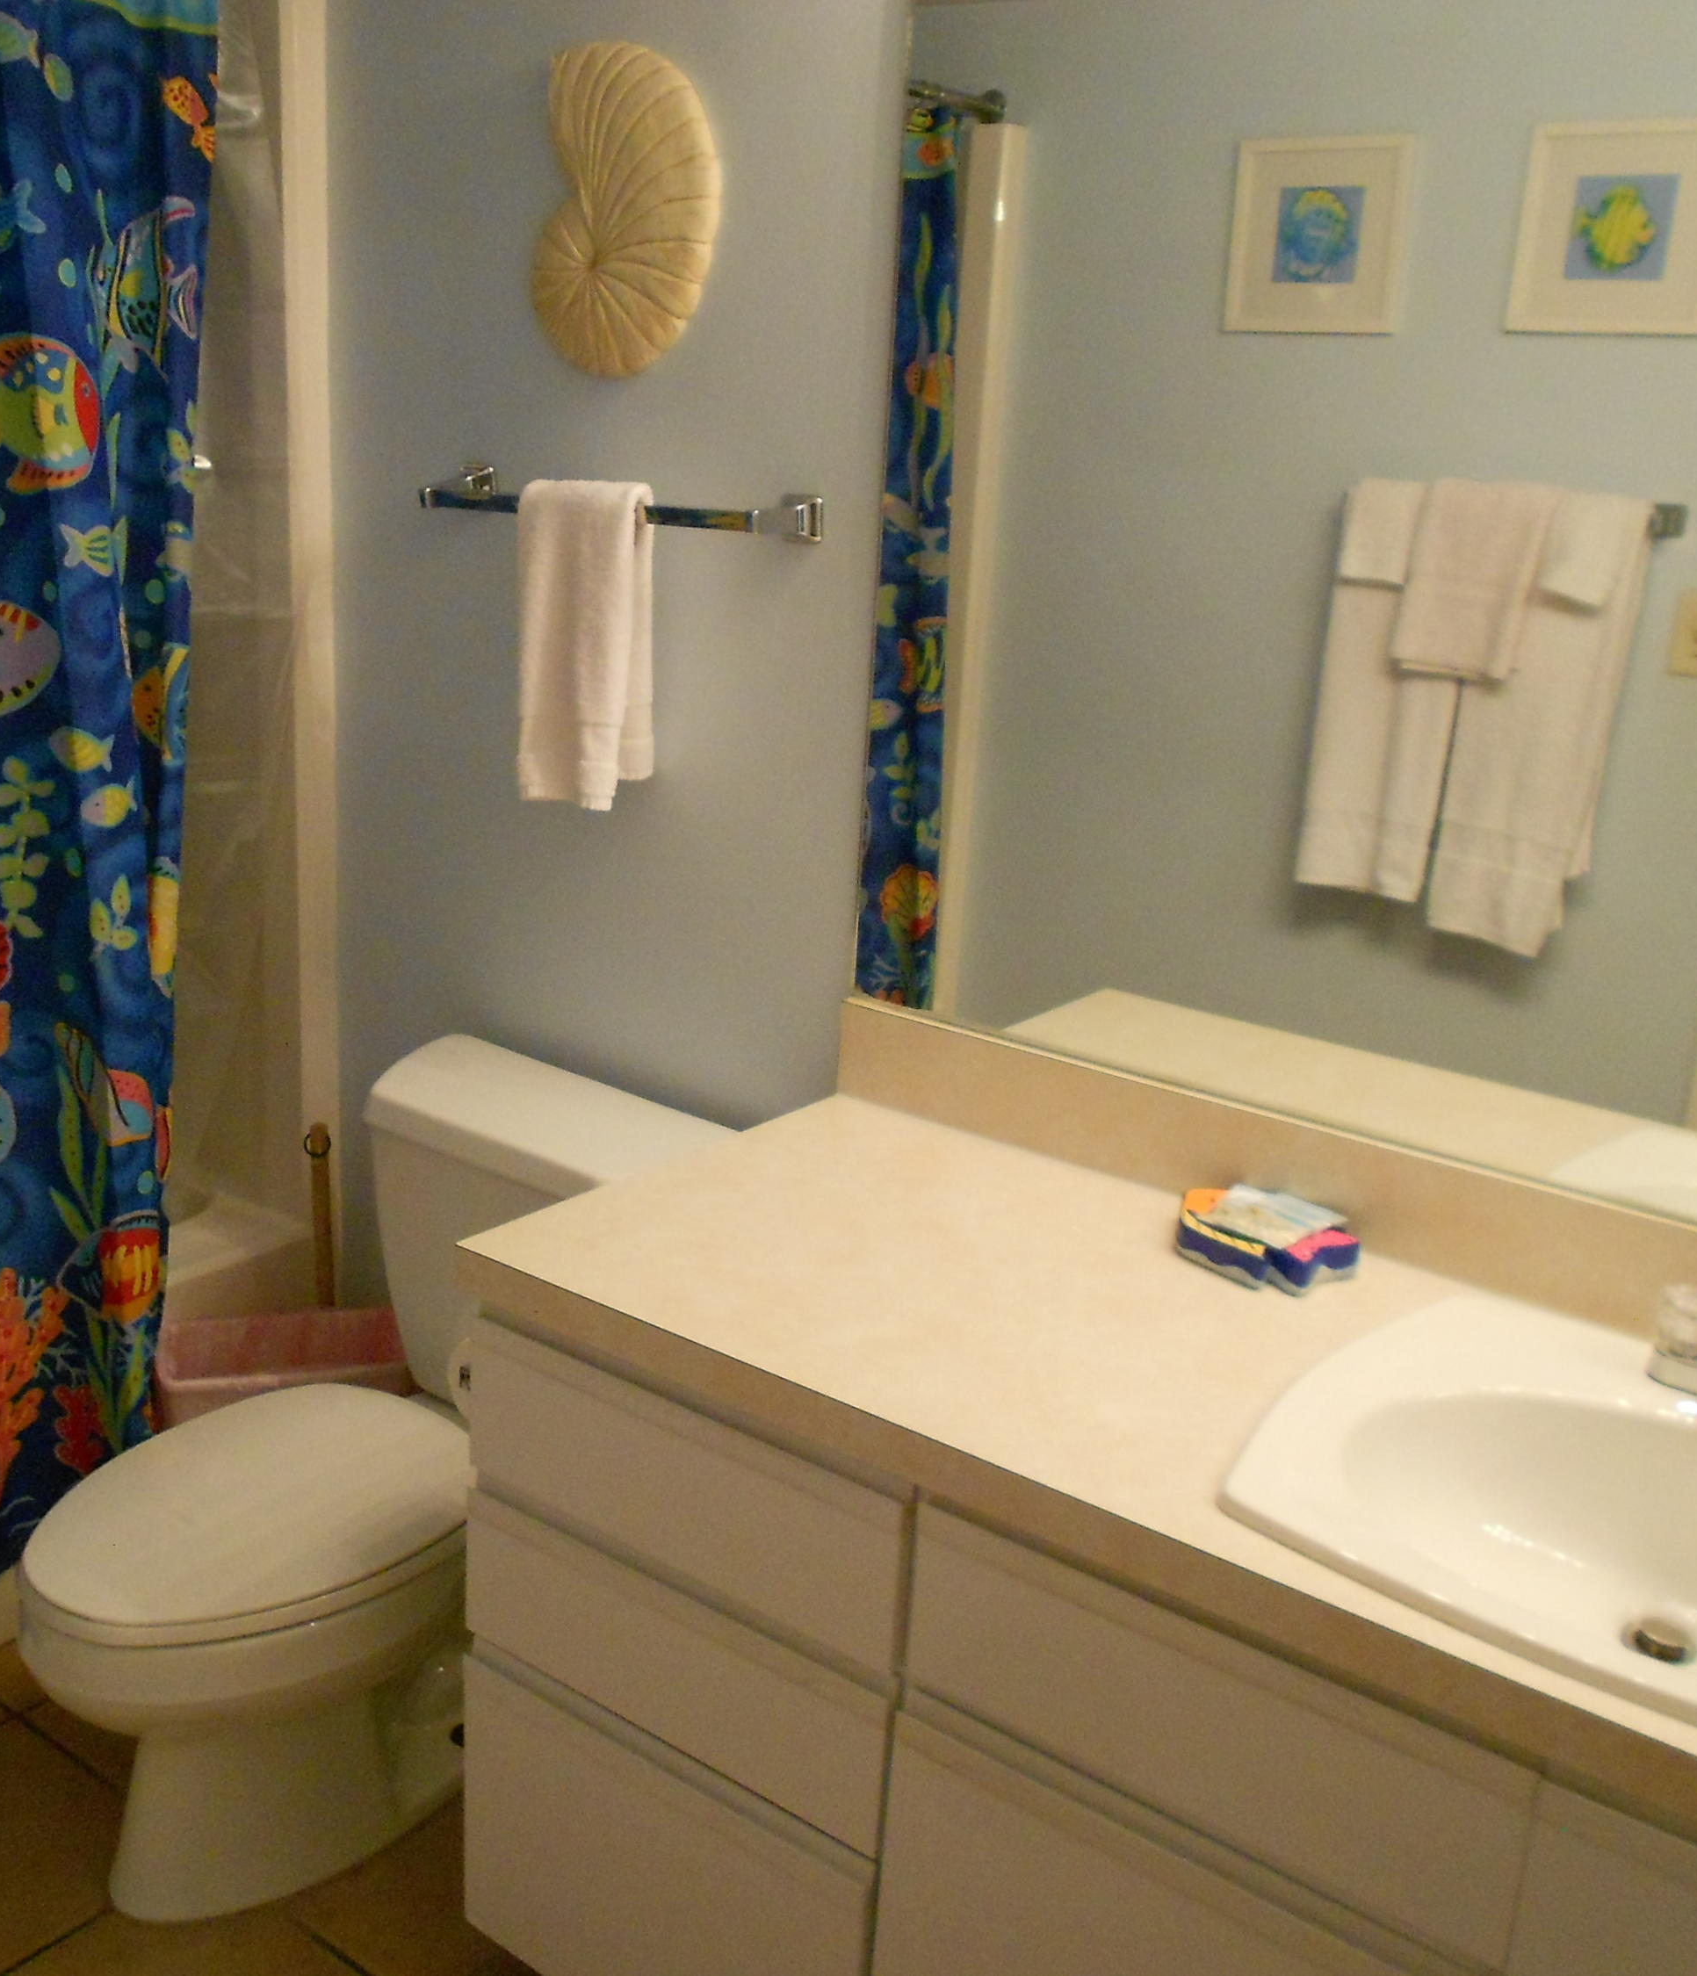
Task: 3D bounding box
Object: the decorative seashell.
[{"bbox_3d":[-0.231,-0.794,2.029,0.250,0.320,0.050,15,20,34],"label":"decorative seashell"}]

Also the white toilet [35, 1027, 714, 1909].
[{"bbox_3d":[-0.521,0.527,2.108,0.470,0.730,0.730,15,20,34],"label":"white toilet"}]

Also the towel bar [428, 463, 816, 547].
[{"bbox_3d":[-0.252,-0.512,2.089,0.520,0.048,0.088,15,20,34],"label":"towel bar"}]

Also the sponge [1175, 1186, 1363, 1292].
[{"bbox_3d":[0.356,0.222,1.723,0.102,0.034,0.157,-11,21,-40],"label":"sponge"}]

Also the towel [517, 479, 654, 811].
[{"bbox_3d":[-0.280,-0.363,2.102,0.175,0.343,0.058,15,20,34],"label":"towel"}]

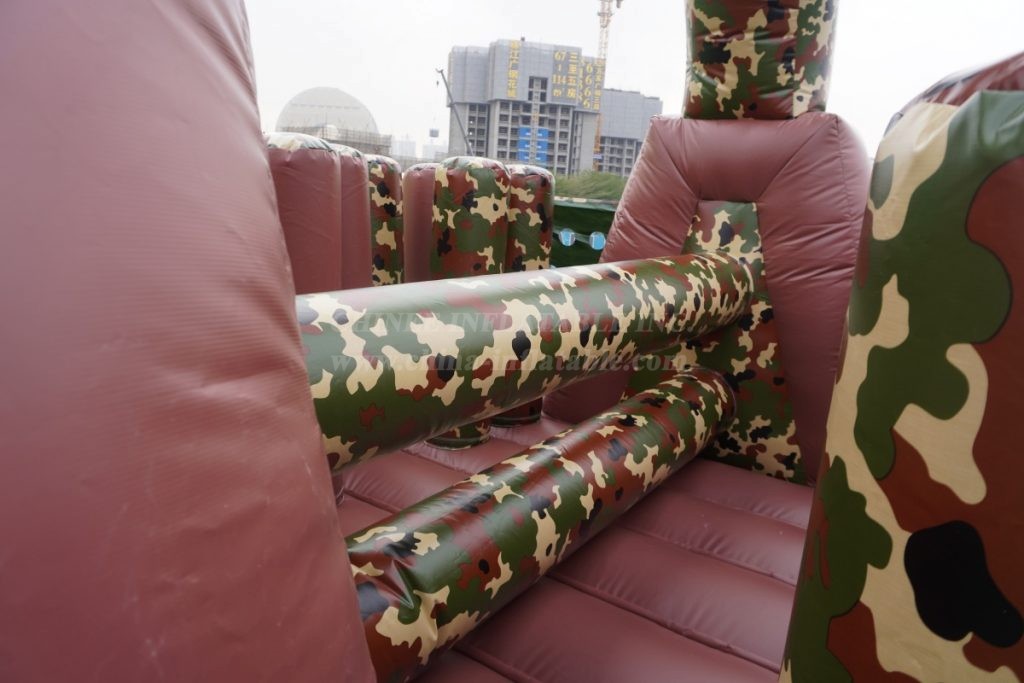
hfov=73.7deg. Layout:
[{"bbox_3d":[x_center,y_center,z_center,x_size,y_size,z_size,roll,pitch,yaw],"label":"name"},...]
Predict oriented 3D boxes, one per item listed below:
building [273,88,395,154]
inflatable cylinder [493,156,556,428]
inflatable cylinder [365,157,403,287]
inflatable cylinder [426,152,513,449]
[{"bbox_3d":[-55.167,-62.746,212.181,31.000,31.000,29.000,-3,14,-25],"label":"building"},{"bbox_3d":[0.028,-0.315,4.530,0.440,1.700,0.440,4,12,0],"label":"inflatable cylinder"},{"bbox_3d":[-0.952,-0.377,4.580,0.400,1.680,0.400,3,12,0],"label":"inflatable cylinder"},{"bbox_3d":[-0.278,-0.238,4.081,0.440,1.700,0.440,4,12,0],"label":"inflatable cylinder"}]

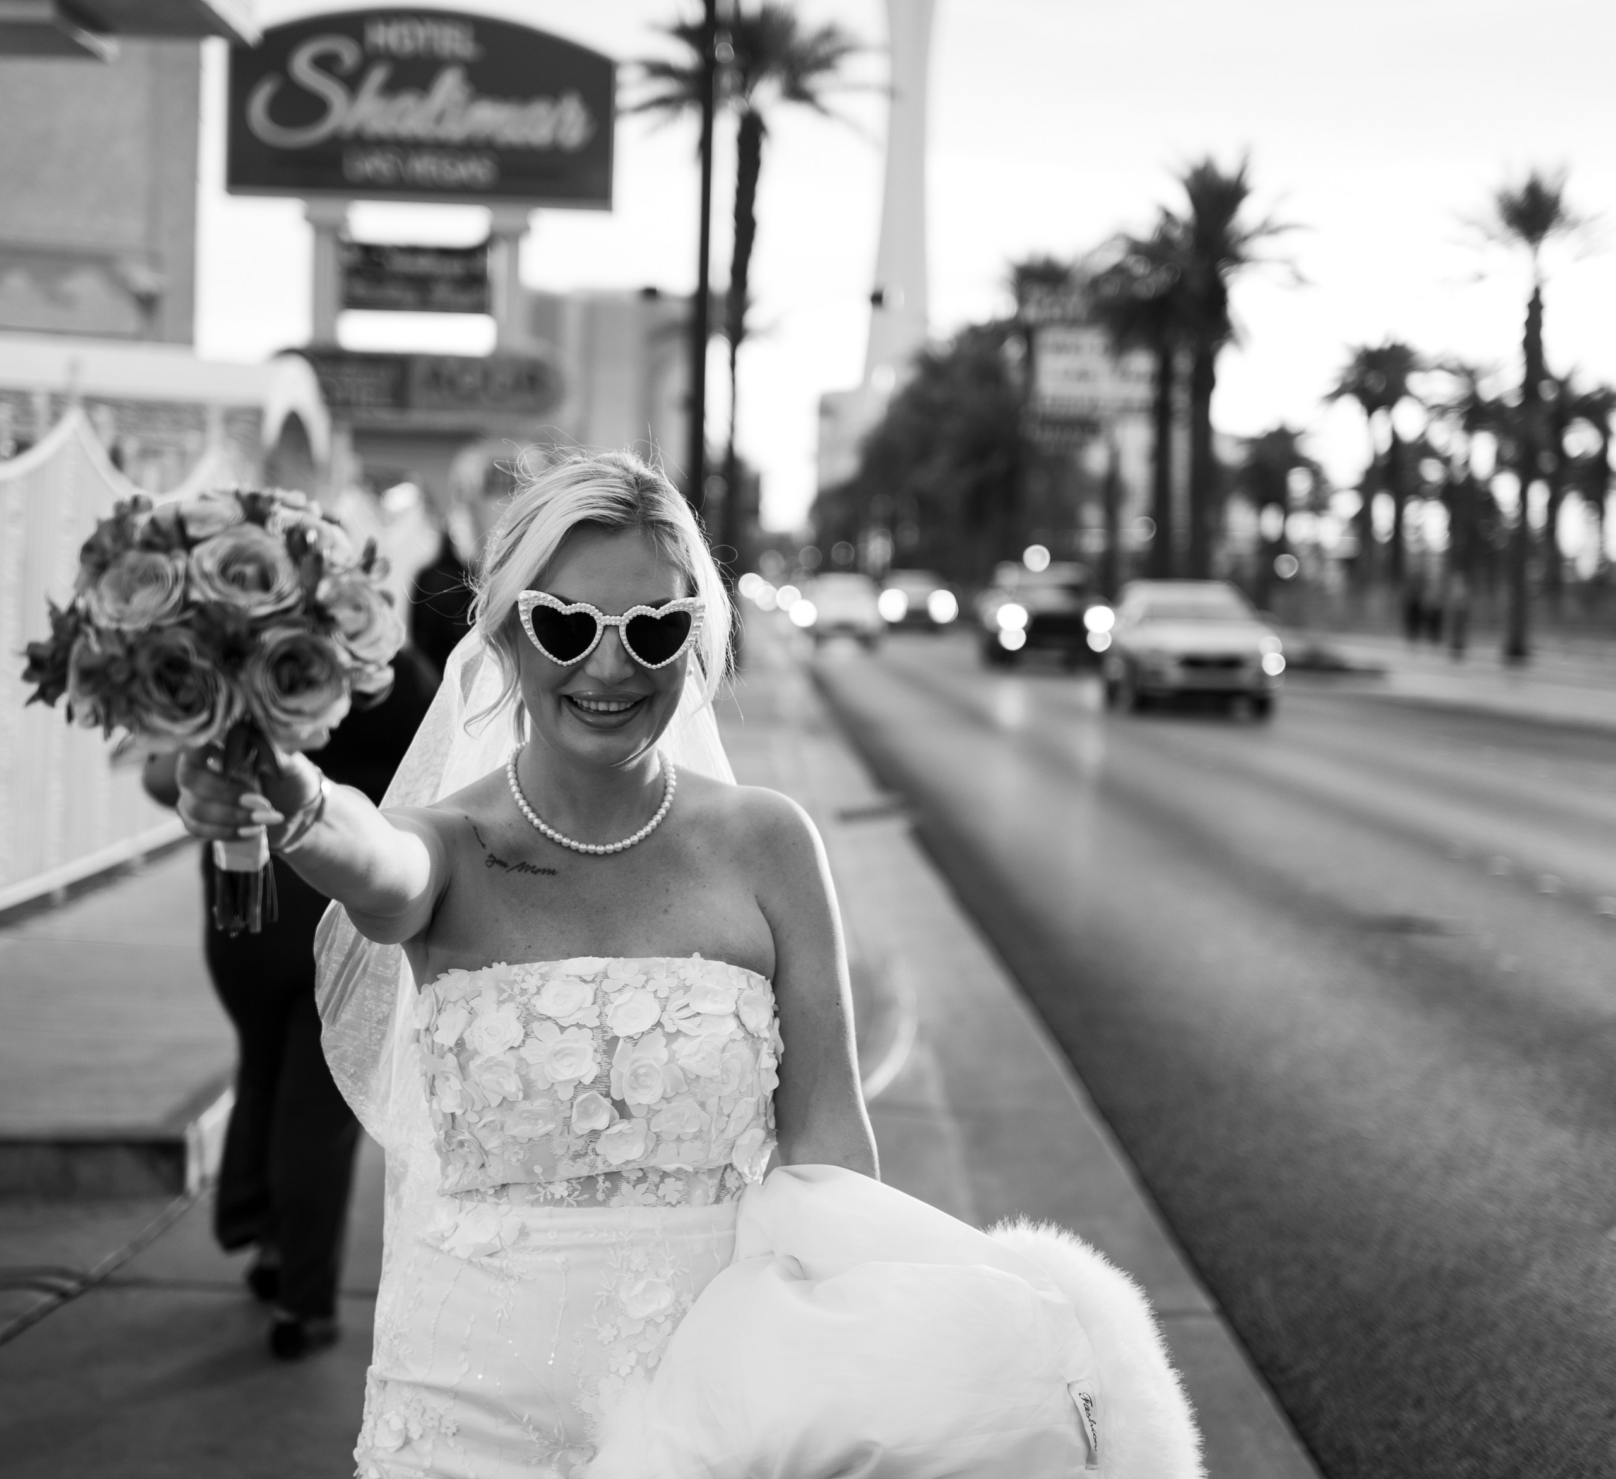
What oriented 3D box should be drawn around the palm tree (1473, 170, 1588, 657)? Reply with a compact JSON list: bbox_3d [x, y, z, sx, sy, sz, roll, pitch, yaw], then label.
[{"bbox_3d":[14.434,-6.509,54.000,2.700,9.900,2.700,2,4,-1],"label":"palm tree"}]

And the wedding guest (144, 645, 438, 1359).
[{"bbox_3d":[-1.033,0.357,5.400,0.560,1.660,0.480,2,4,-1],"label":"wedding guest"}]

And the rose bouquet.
[{"bbox_3d":[-0.375,-0.016,1.700,0.235,0.275,0.235,-4,7,-1],"label":"rose bouquet"}]

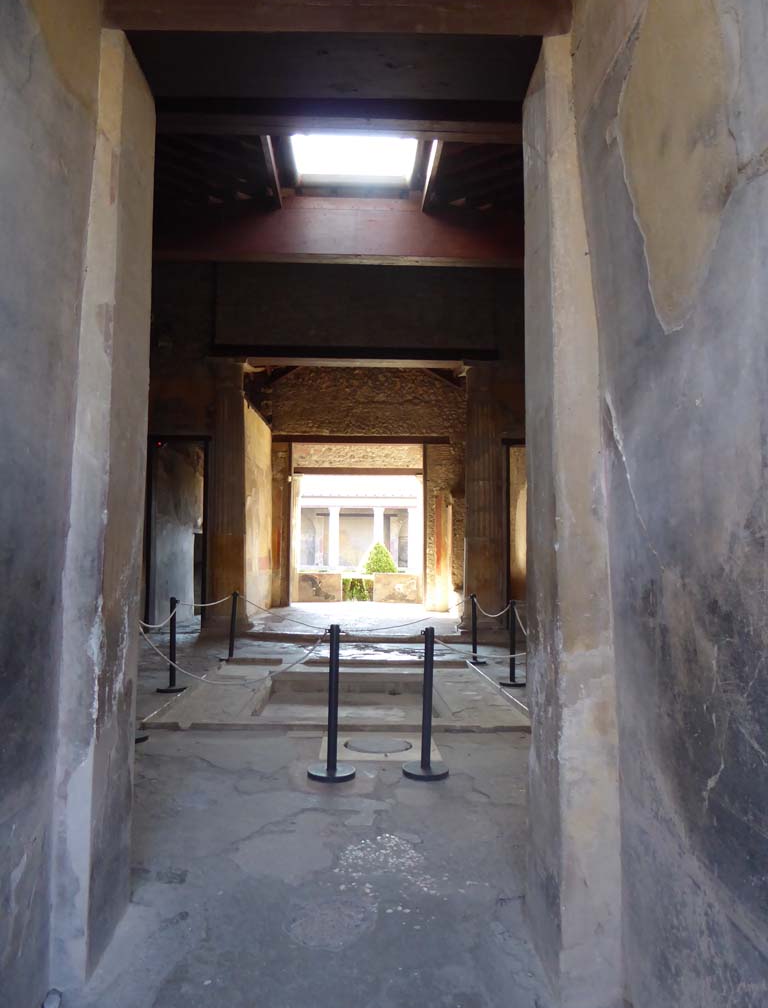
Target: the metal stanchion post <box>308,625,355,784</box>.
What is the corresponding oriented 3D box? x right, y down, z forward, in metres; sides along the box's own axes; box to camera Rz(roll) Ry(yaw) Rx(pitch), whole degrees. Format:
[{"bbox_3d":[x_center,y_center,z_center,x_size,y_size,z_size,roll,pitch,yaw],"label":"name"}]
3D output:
[{"bbox_3d":[-0.334,1.308,4.746,0.315,0.985,0.315,1,-5,-2],"label":"metal stanchion post"}]

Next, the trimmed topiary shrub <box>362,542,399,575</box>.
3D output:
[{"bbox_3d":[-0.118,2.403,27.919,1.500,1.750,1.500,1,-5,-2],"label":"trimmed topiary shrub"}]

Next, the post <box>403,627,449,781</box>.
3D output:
[{"bbox_3d":[0.294,1.342,4.858,0.315,0.985,0.315,1,-5,-2],"label":"post"}]

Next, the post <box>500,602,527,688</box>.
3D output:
[{"bbox_3d":[1.551,1.671,8.530,0.315,0.985,0.315,1,-5,-2],"label":"post"}]

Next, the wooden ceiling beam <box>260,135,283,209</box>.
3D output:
[{"bbox_3d":[-1.404,-4.276,8.512,0.120,0.220,2.600,1,-5,-2],"label":"wooden ceiling beam"}]

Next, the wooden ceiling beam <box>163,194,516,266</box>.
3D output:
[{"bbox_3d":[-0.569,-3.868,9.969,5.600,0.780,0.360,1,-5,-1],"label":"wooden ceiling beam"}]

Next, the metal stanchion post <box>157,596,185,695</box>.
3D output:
[{"bbox_3d":[-2.272,1.520,7.695,0.315,0.985,0.315,1,-5,-2],"label":"metal stanchion post"}]

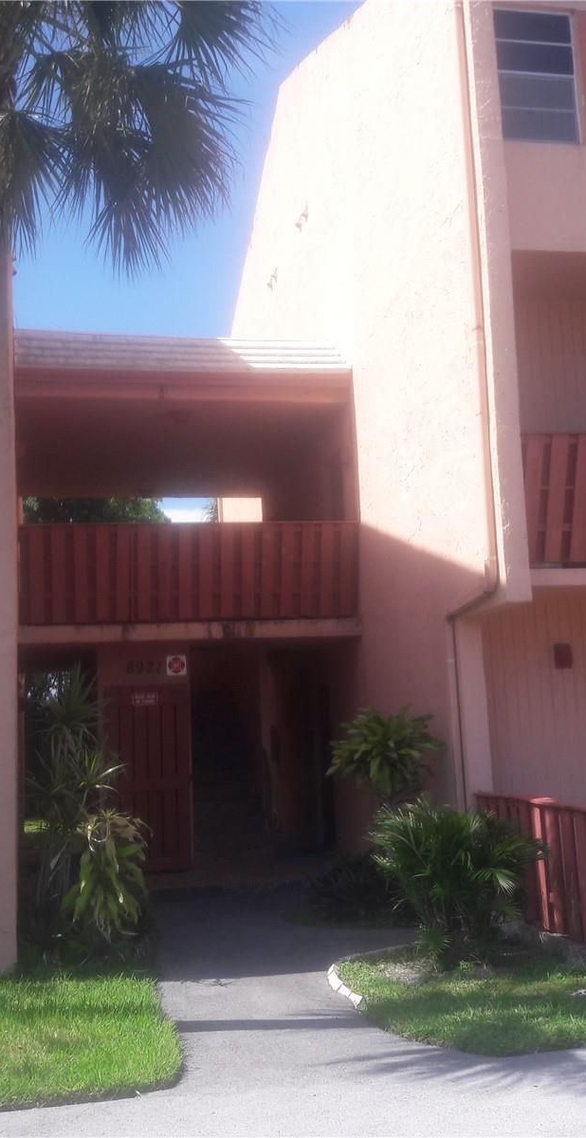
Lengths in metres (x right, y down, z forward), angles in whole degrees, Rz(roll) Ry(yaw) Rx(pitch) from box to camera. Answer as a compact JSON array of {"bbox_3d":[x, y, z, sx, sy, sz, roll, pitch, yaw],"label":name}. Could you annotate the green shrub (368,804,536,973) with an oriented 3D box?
[{"bbox_3d":[1.099,2.139,8.489,1.151,1.091,1.010,-1,-8,-12],"label":"green shrub"}]

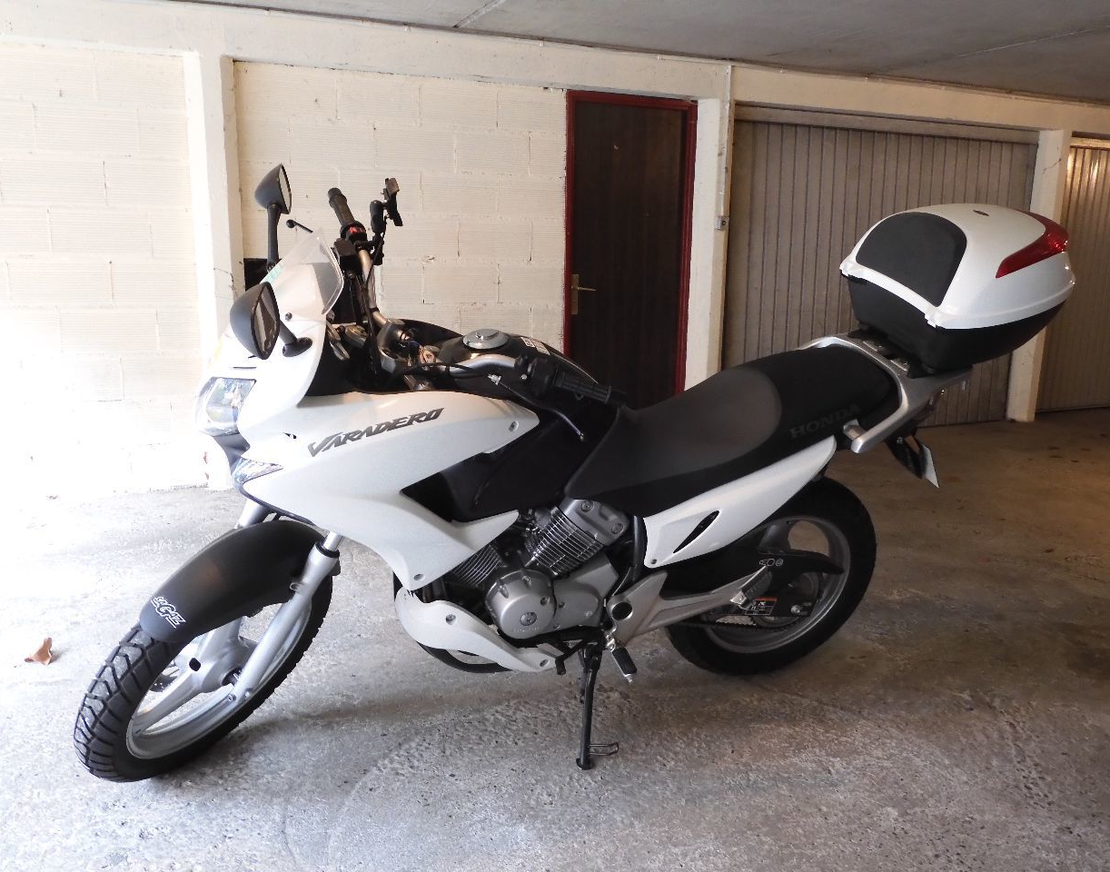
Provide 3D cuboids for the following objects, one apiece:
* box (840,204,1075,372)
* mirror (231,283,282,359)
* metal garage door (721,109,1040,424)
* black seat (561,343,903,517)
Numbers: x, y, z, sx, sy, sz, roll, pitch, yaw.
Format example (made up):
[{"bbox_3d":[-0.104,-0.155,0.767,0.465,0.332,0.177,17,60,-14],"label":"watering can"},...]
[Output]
[{"bbox_3d":[0.998,-0.385,2.320,0.440,0.350,0.430,-3,29,-21],"label":"box"},{"bbox_3d":[-0.448,-0.174,1.413,0.080,0.115,0.135,7,27,-2],"label":"mirror"},{"bbox_3d":[2.183,-1.032,6.258,2.501,2.040,0.070,-4,12,-23],"label":"metal garage door"},{"bbox_3d":[0.381,-0.037,2.262,0.850,0.320,0.300,-3,29,-21],"label":"black seat"}]

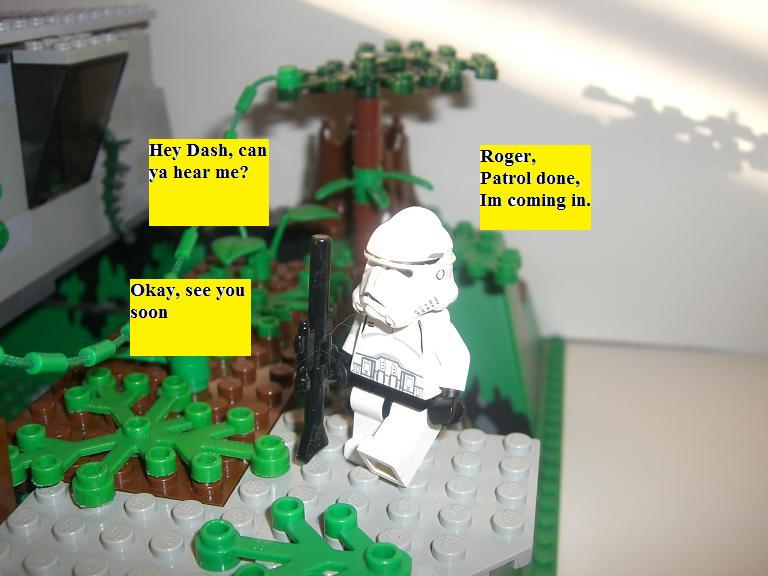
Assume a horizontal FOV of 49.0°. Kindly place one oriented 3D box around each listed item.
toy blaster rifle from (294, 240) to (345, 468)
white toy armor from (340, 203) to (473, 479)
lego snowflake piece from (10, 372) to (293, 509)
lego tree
[{"bbox_3d":[-0.011,0.010,0.136,0.004,0.038,0.012,15,19,36],"label":"toy blaster rifle"},{"bbox_3d":[0.002,0.009,0.132,0.025,0.043,0.020,15,24,36],"label":"white toy armor"},{"bbox_3d":[-0.038,0.026,0.144,0.048,0.005,0.040,4,20,11],"label":"lego snowflake piece"},{"bbox_3d":[-0.004,-0.039,0.254,0.072,0.067,0.055,0,19,0],"label":"lego tree"}]

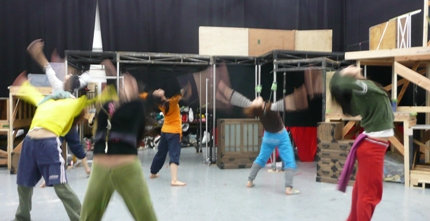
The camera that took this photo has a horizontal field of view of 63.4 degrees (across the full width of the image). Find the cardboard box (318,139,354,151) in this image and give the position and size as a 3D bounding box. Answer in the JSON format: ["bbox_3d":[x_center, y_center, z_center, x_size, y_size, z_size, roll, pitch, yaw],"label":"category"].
[{"bbox_3d":[1.884,0.542,5.283,0.530,0.135,0.450,0,1,32],"label":"cardboard box"}]

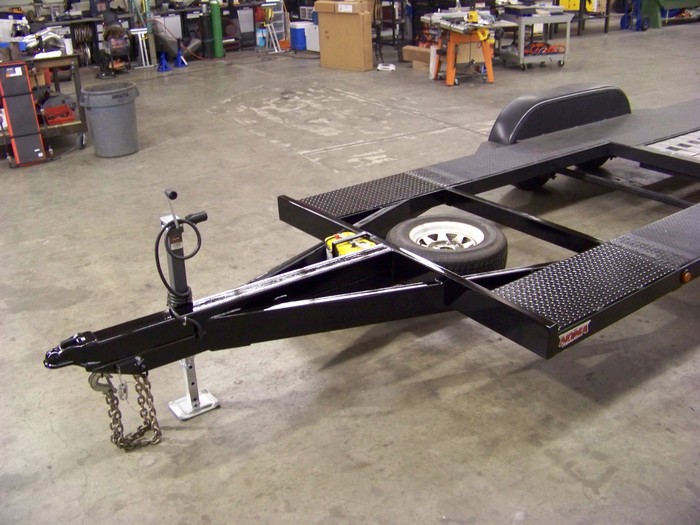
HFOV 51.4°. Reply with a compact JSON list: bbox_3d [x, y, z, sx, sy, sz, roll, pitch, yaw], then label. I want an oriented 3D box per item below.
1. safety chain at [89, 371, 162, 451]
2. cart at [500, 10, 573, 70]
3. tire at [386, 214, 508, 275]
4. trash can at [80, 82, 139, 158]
[{"bbox_3d":[-0.974,0.629,3.154,0.265,0.385,0.160,-18,29,-33],"label":"safety chain"},{"bbox_3d":[3.039,-3.644,11.942,0.920,0.835,0.590,-9,25,-17],"label":"cart"},{"bbox_3d":[0.538,-0.070,4.070,0.680,0.205,0.680,-1,24,0],"label":"tire"},{"bbox_3d":[-2.464,-1.476,7.566,0.610,0.685,0.570,-1,24,0],"label":"trash can"}]

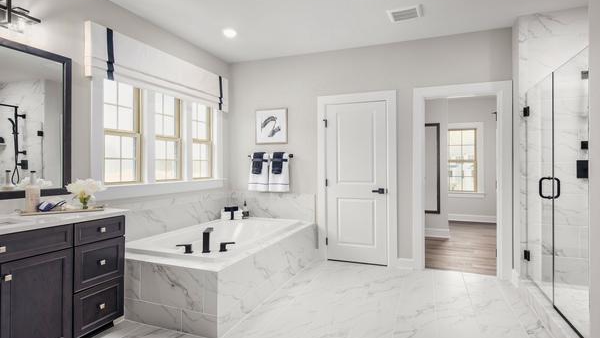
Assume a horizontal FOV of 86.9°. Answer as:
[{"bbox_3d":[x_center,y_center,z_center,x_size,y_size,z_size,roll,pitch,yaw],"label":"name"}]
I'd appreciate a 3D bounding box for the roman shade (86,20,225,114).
[{"bbox_3d":[-1.412,-1.008,3.585,0.095,0.475,1.980,0,0,22],"label":"roman shade"}]

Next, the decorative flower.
[{"bbox_3d":[-1.620,0.201,2.403,0.230,0.235,0.250,0,0,22],"label":"decorative flower"}]

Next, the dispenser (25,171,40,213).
[{"bbox_3d":[-1.864,0.170,2.209,0.075,0.288,0.075,0,0,22],"label":"dispenser"}]

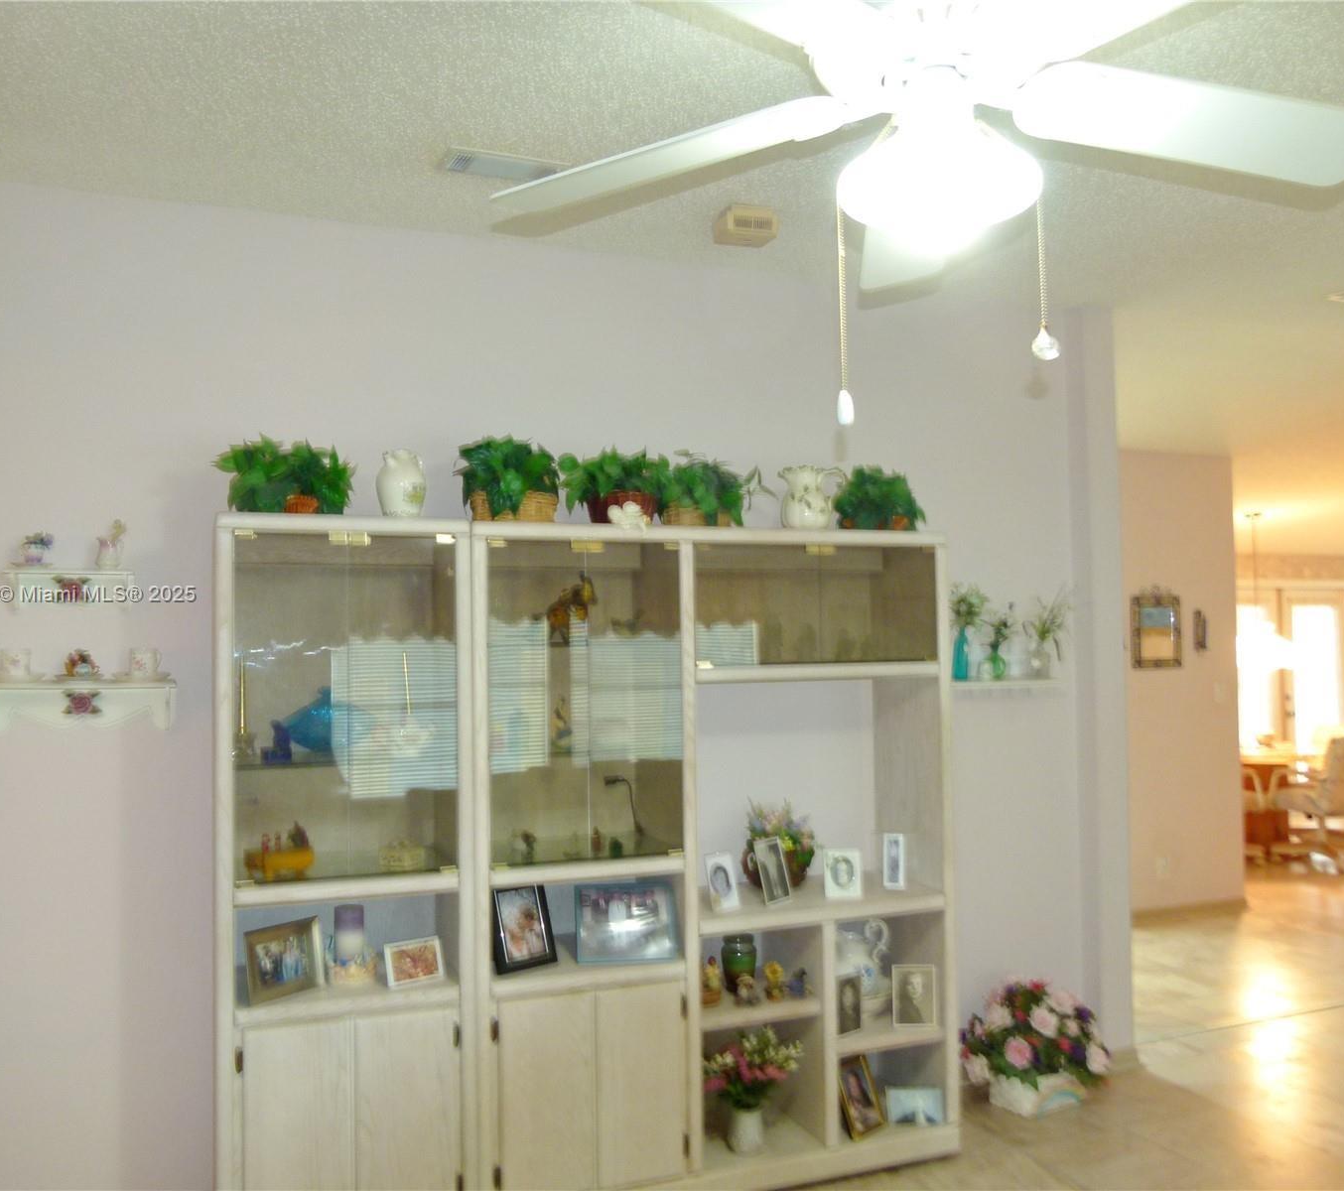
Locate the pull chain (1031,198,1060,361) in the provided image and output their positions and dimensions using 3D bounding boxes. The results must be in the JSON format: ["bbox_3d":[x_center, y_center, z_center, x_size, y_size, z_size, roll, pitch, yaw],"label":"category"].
[{"bbox_3d":[0.464,-0.395,1.430,0.032,0.200,0.030,0,-3,-22],"label":"pull chain"}]

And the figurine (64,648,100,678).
[{"bbox_3d":[-1.499,0.172,2.913,0.079,0.071,0.070,0,-3,-22],"label":"figurine"}]

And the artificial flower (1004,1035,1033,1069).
[{"bbox_3d":[1.117,1.473,3.695,0.090,0.093,0.060,-1,-3,20],"label":"artificial flower"}]

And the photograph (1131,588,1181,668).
[{"bbox_3d":[2.716,0.180,6.431,0.360,0.450,0.030,0,-2,-20],"label":"photograph"}]

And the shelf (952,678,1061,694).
[{"bbox_3d":[1.170,0.324,4.107,0.500,0.052,0.120,0,-2,-20],"label":"shelf"}]

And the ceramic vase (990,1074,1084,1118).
[{"bbox_3d":[1.225,1.646,3.835,0.250,0.100,0.165,1,-3,-28],"label":"ceramic vase"}]

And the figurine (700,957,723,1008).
[{"bbox_3d":[0.114,1.111,3.293,0.061,0.137,0.062,0,-3,-22],"label":"figurine"}]

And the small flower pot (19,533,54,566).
[{"bbox_3d":[-1.605,-0.117,2.896,0.070,0.086,0.064,0,-3,-21],"label":"small flower pot"}]

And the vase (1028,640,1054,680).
[{"bbox_3d":[1.317,0.230,4.091,0.085,0.137,0.085,0,-3,-22],"label":"vase"}]

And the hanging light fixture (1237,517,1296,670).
[{"bbox_3d":[4.224,-0.015,8.312,0.510,1.130,0.510,0,-2,-20],"label":"hanging light fixture"}]

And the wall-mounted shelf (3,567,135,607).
[{"bbox_3d":[-1.525,-0.019,2.919,0.290,0.098,0.120,0,-3,-22],"label":"wall-mounted shelf"}]

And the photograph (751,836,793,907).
[{"bbox_3d":[0.288,0.816,3.390,0.104,0.185,0.030,2,-19,-41],"label":"photograph"}]

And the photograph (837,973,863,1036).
[{"bbox_3d":[0.510,1.192,3.356,0.106,0.169,0.025,2,-4,-41],"label":"photograph"}]

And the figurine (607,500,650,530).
[{"bbox_3d":[-0.119,-0.218,3.143,0.122,0.086,0.060,0,-3,-22],"label":"figurine"}]

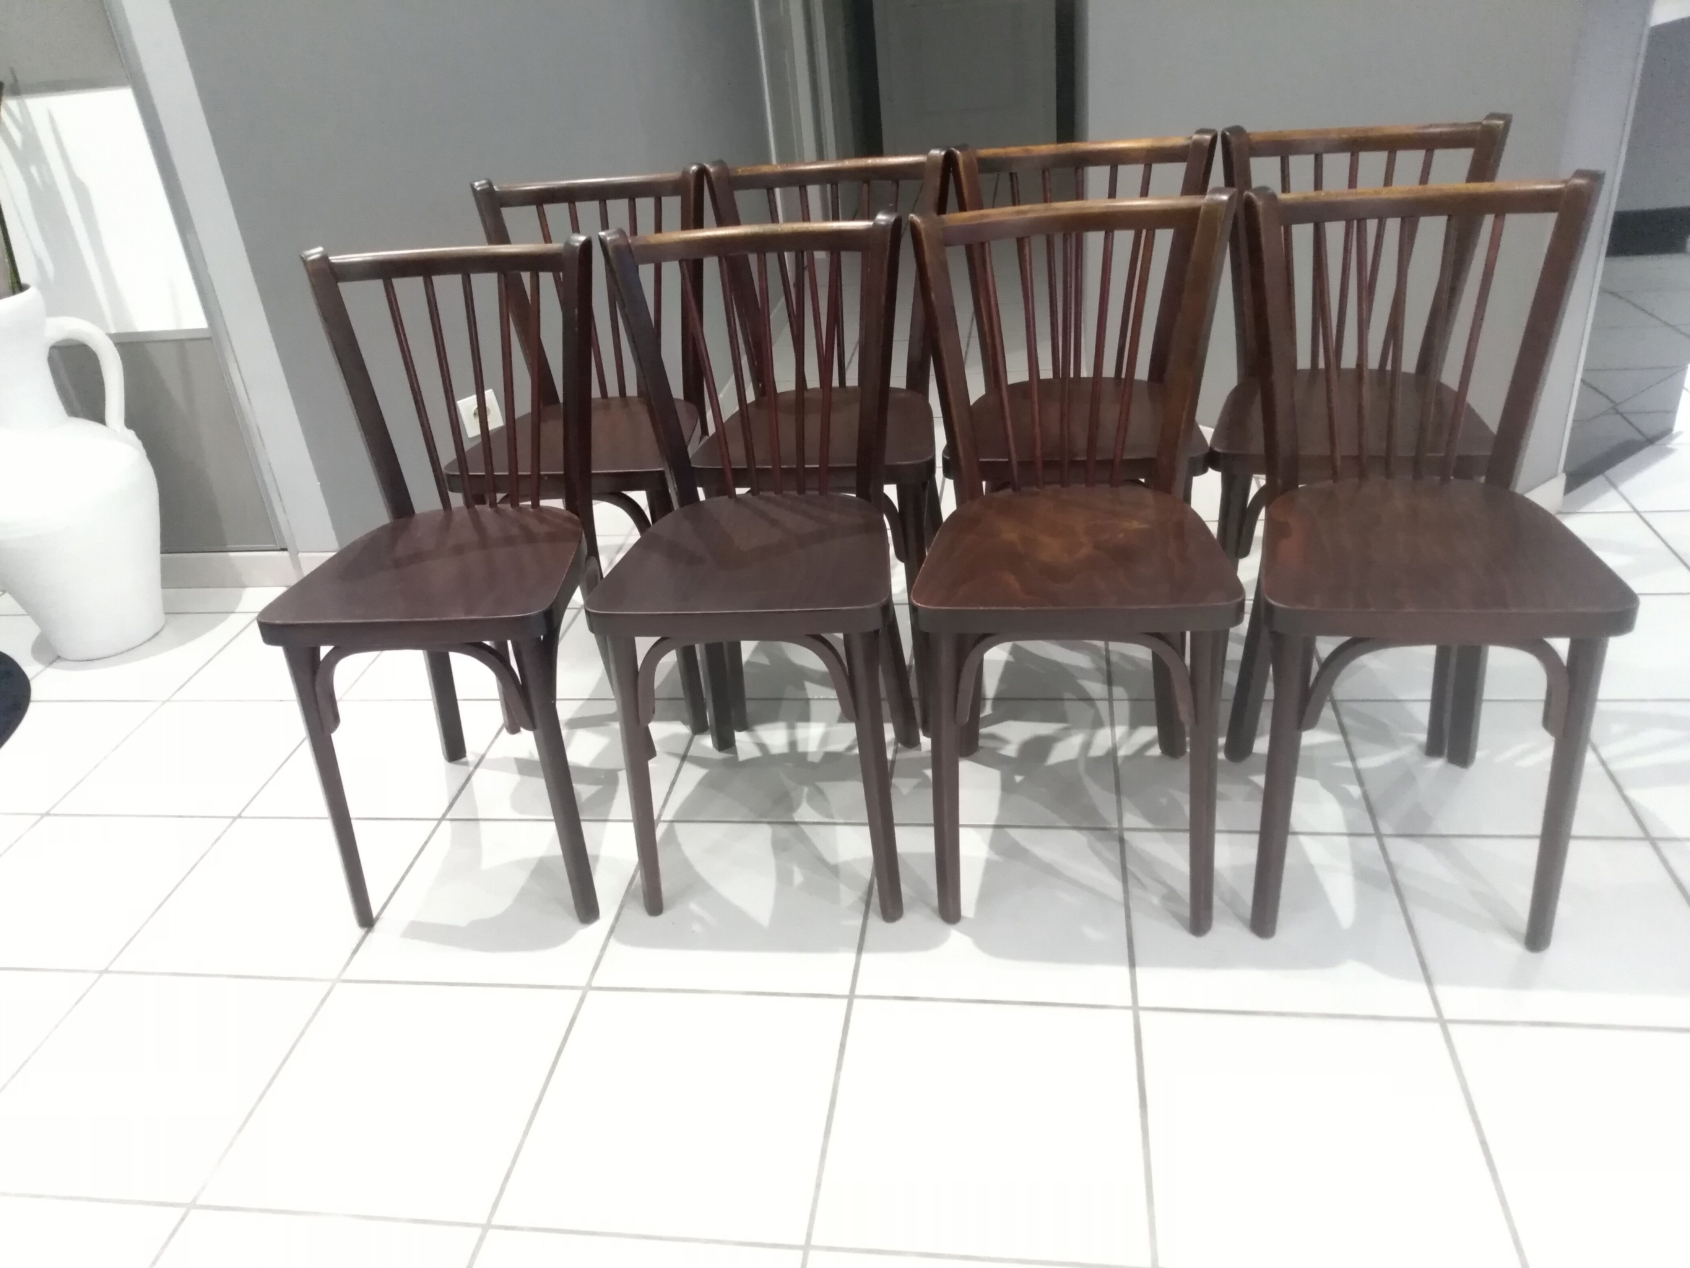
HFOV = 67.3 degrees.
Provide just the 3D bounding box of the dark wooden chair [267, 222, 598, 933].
[{"bbox_3d":[-0.524,-0.064,1.719,0.400,0.821,0.445,-2,30,7],"label":"dark wooden chair"}]

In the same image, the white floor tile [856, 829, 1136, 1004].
[{"bbox_3d":[0.196,0.360,1.646,0.331,0.010,0.327,-1,30,9],"label":"white floor tile"}]

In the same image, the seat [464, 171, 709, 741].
[{"bbox_3d":[-0.412,-0.294,2.100,0.400,0.821,0.445,-1,30,9],"label":"seat"}]

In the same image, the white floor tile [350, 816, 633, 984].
[{"bbox_3d":[-0.465,0.366,1.752,0.331,0.010,0.327,-1,30,9],"label":"white floor tile"}]

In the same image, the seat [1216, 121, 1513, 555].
[{"bbox_3d":[0.743,-0.292,1.891,0.400,0.821,0.445,3,31,15],"label":"seat"}]

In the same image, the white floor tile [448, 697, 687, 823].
[{"bbox_3d":[-0.430,0.204,2.073,0.338,0.010,0.335,-1,30,9],"label":"white floor tile"}]

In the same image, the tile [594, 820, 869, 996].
[{"bbox_3d":[-0.134,0.363,1.699,0.331,0.010,0.327,-1,30,9],"label":"tile"}]

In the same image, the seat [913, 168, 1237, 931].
[{"bbox_3d":[0.282,-0.077,1.569,0.390,0.810,0.430,-1,30,9],"label":"seat"}]

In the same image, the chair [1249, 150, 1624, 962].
[{"bbox_3d":[0.682,-0.078,1.529,0.400,0.821,0.445,1,30,11],"label":"chair"}]

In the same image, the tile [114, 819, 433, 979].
[{"bbox_3d":[-0.812,0.376,1.842,0.338,0.010,0.335,-1,30,9],"label":"tile"}]

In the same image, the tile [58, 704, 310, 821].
[{"bbox_3d":[-1.083,0.208,2.140,0.331,0.010,0.327,-1,30,9],"label":"tile"}]

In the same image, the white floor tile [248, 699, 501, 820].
[{"bbox_3d":[-0.752,0.204,2.087,0.331,0.010,0.327,-1,30,9],"label":"white floor tile"}]

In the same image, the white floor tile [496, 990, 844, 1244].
[{"bbox_3d":[-0.178,0.527,1.417,0.331,0.010,0.327,-1,30,9],"label":"white floor tile"}]

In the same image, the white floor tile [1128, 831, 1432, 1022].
[{"bbox_3d":[0.527,0.357,1.593,0.331,0.010,0.327,-1,30,9],"label":"white floor tile"}]

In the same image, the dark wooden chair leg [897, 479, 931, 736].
[{"bbox_3d":[0.117,-0.037,1.957,0.040,0.433,0.042,-1,25,11],"label":"dark wooden chair leg"}]

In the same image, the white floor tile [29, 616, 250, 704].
[{"bbox_3d":[-1.398,0.045,2.523,0.338,0.010,0.335,-1,30,9],"label":"white floor tile"}]

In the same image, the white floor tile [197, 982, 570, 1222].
[{"bbox_3d":[-0.520,0.541,1.501,0.338,0.010,0.335,-1,30,9],"label":"white floor tile"}]

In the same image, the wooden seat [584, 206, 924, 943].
[{"bbox_3d":[-0.111,-0.080,1.673,0.400,0.821,0.445,-1,30,8],"label":"wooden seat"}]

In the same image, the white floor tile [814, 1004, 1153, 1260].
[{"bbox_3d":[0.153,0.524,1.364,0.331,0.010,0.327,-1,30,9],"label":"white floor tile"}]

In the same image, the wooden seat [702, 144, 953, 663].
[{"bbox_3d":[-0.022,-0.300,2.016,0.390,0.810,0.430,1,30,11],"label":"wooden seat"}]

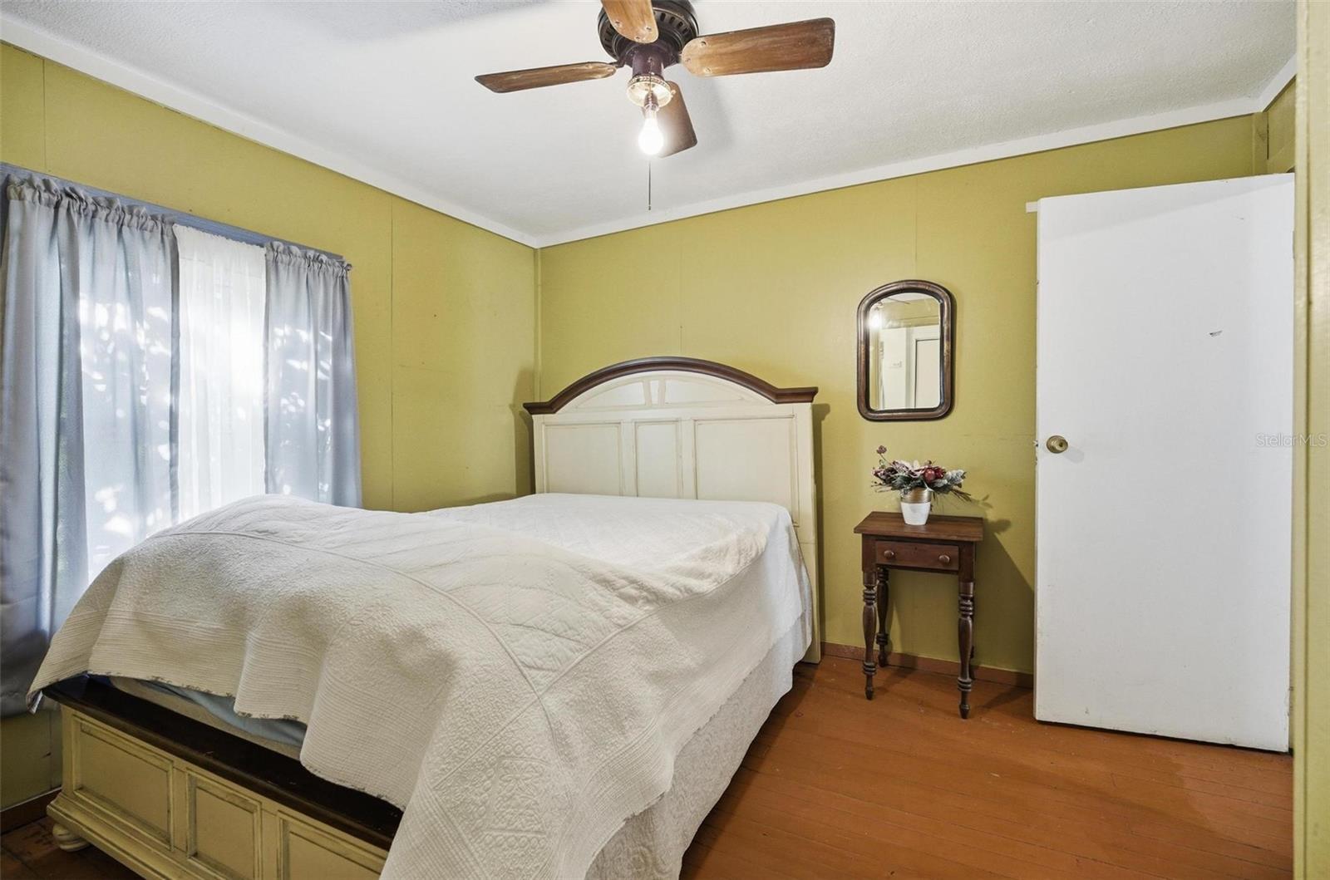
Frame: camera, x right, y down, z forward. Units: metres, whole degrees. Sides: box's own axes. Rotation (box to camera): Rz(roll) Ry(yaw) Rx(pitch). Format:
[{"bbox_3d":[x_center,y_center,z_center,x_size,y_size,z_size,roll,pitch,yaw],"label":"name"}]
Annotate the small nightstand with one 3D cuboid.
[{"bbox_3d":[1.097,0.721,2.537,0.468,0.725,0.473,0,1,28],"label":"small nightstand"}]

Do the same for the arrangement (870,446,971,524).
[{"bbox_3d":[1.085,0.196,2.522,0.390,0.340,0.310,0,1,28],"label":"arrangement"}]

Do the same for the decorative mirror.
[{"bbox_3d":[1.123,-0.422,2.782,0.415,0.665,0.040,0,1,28],"label":"decorative mirror"}]

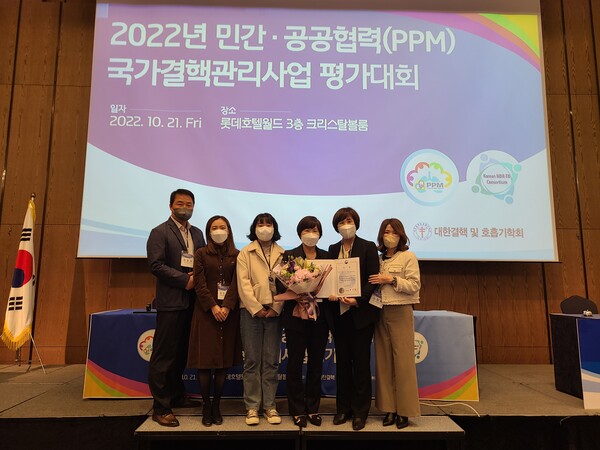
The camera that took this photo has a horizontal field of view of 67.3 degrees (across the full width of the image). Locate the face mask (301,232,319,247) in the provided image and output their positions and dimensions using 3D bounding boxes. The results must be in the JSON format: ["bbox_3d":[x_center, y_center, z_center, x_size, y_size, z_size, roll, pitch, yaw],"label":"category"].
[{"bbox_3d":[0.080,0.118,3.540,0.140,0.105,0.085,7,-8,-4],"label":"face mask"}]

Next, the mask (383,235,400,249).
[{"bbox_3d":[0.717,0.130,3.518,0.135,0.108,0.085,-7,-9,21],"label":"mask"}]

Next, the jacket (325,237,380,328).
[{"bbox_3d":[0.426,0.449,3.522,0.460,0.720,0.290,-2,-9,15],"label":"jacket"}]

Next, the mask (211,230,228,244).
[{"bbox_3d":[-0.633,0.095,3.543,0.138,0.108,0.085,1,-8,-8],"label":"mask"}]

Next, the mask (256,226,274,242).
[{"bbox_3d":[-0.272,0.071,3.557,0.142,0.118,0.085,1,-8,-4],"label":"mask"}]

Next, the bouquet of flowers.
[{"bbox_3d":[0.011,0.466,3.307,0.420,0.460,0.270,0,-8,0],"label":"bouquet of flowers"}]

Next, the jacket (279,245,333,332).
[{"bbox_3d":[0.051,0.498,3.535,0.440,0.680,0.280,0,-8,0],"label":"jacket"}]

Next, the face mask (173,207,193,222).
[{"bbox_3d":[-0.935,-0.082,3.619,0.148,0.105,0.090,1,-9,-20],"label":"face mask"}]

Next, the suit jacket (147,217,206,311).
[{"bbox_3d":[-0.968,0.311,3.592,0.500,0.740,0.310,4,-9,-25],"label":"suit jacket"}]

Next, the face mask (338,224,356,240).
[{"bbox_3d":[0.372,0.059,3.528,0.140,0.115,0.085,-4,-8,-1],"label":"face mask"}]

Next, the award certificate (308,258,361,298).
[{"bbox_3d":[0.262,0.401,3.378,0.420,0.300,0.100,-8,-19,14],"label":"award certificate"}]

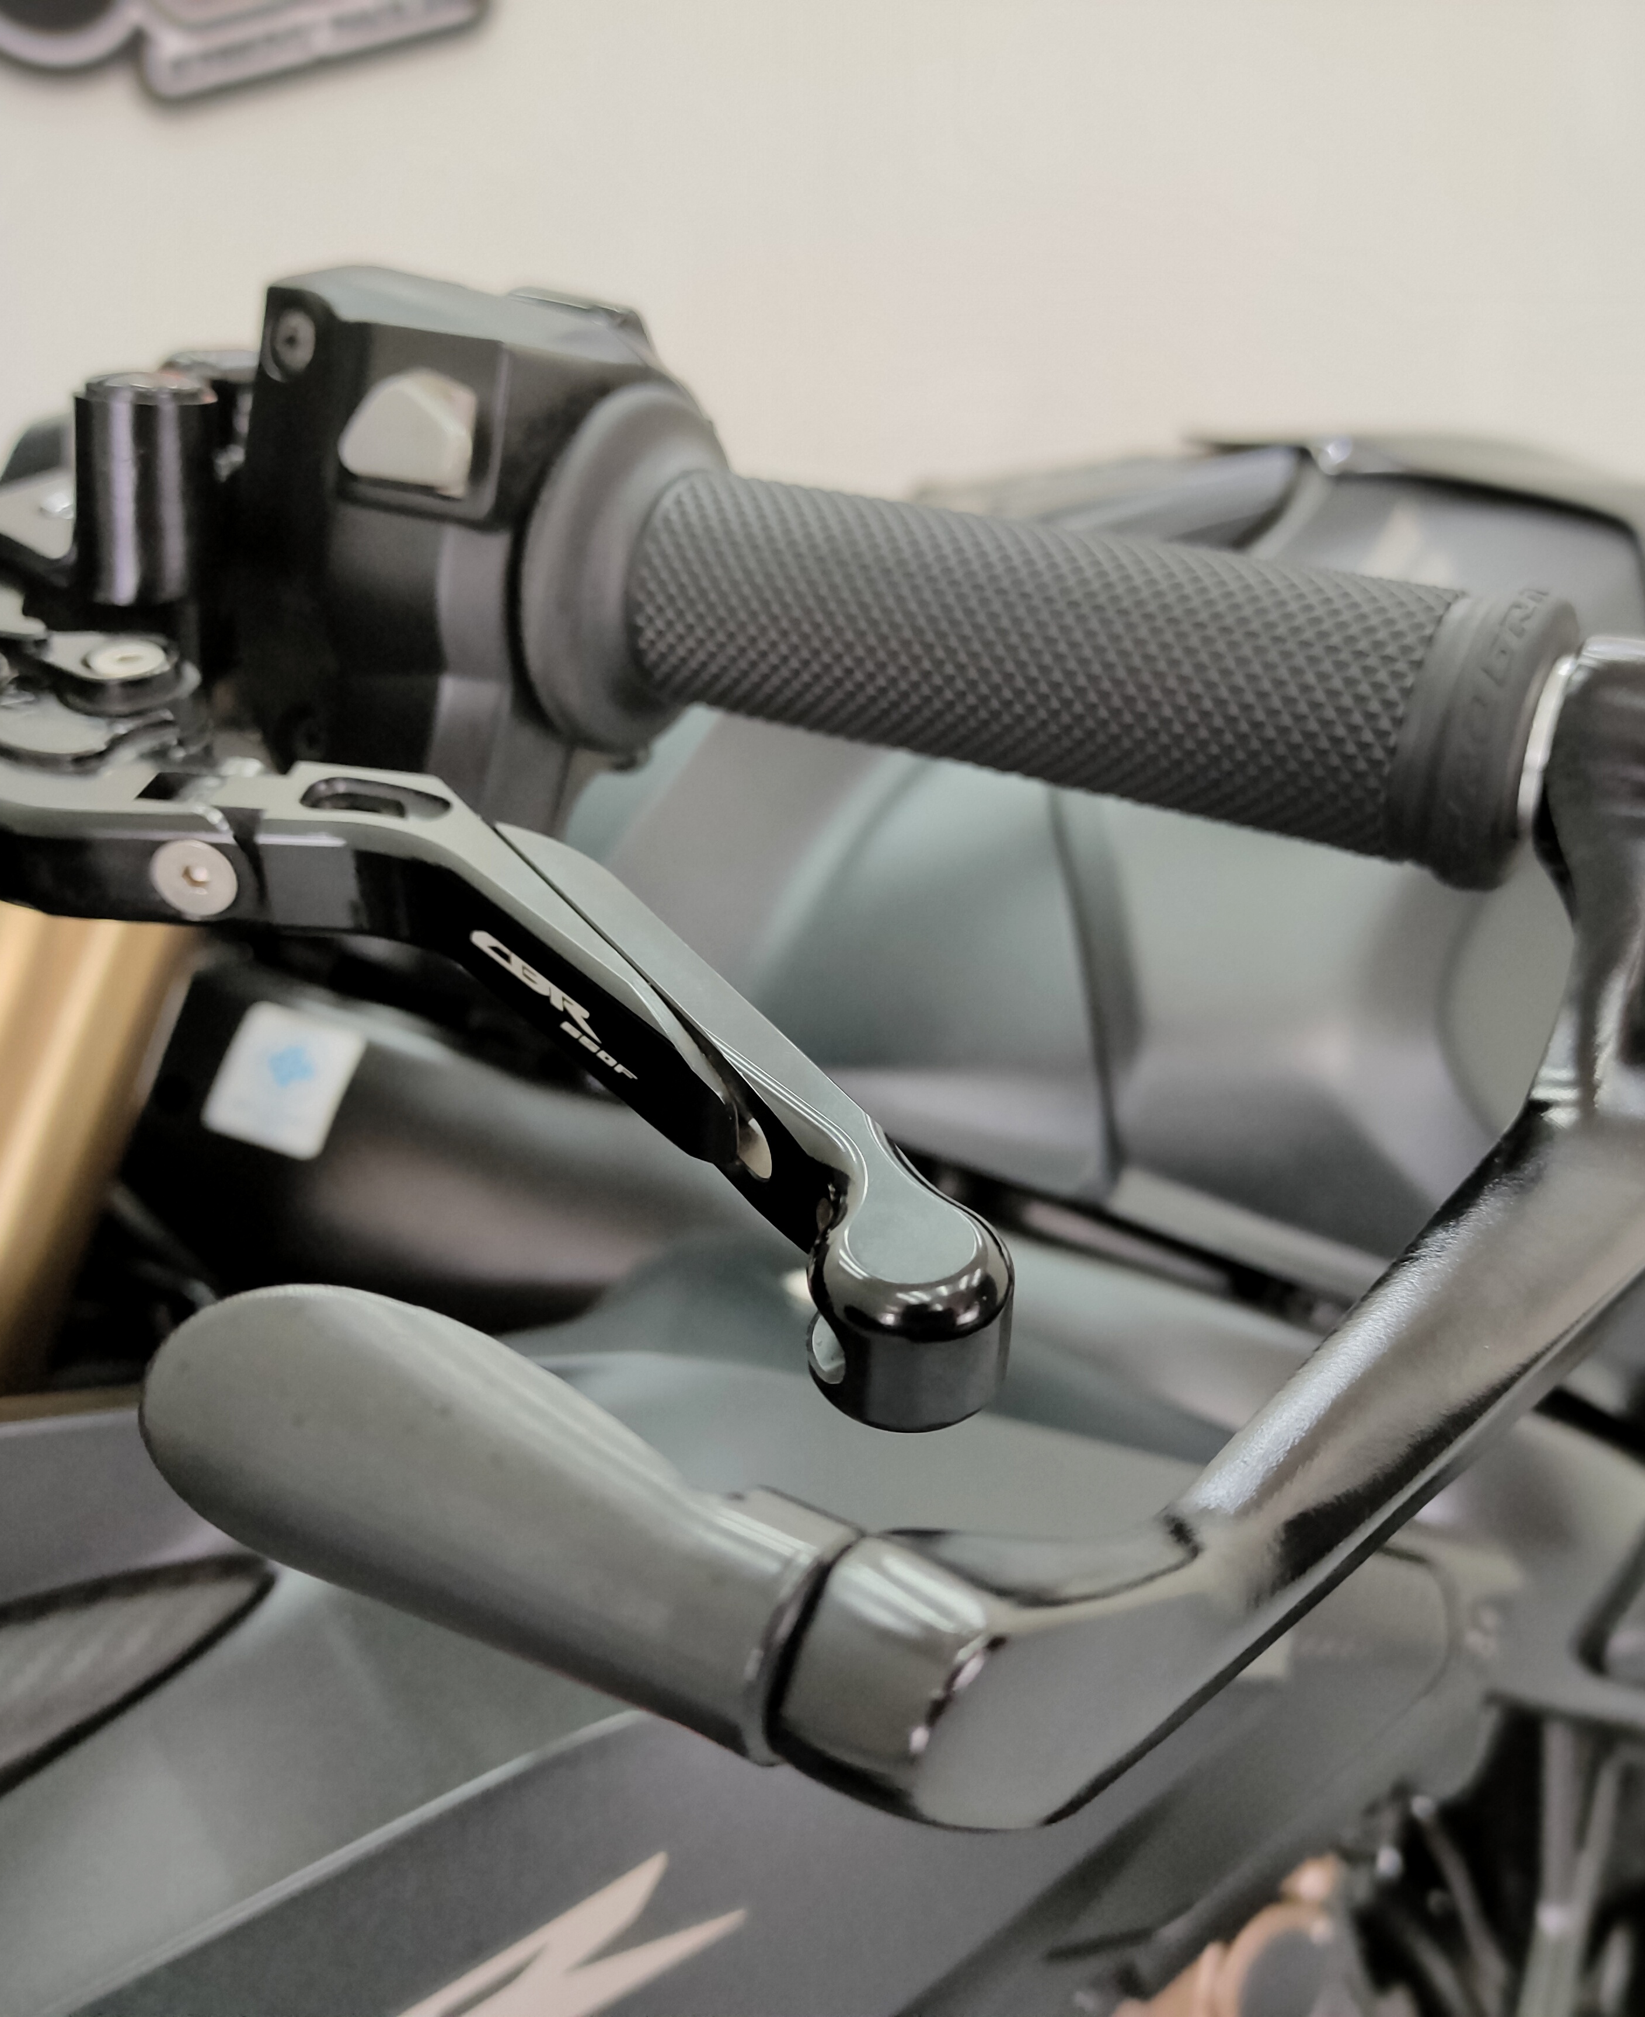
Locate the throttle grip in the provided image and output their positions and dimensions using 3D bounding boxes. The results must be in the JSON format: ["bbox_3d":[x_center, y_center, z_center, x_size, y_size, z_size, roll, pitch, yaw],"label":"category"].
[{"bbox_3d":[0.032,-0.043,0.306,0.119,0.034,0.034,16,39,30],"label":"throttle grip"}]

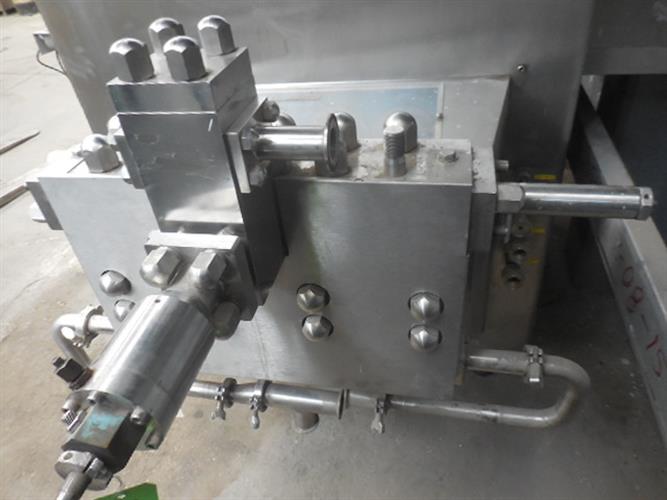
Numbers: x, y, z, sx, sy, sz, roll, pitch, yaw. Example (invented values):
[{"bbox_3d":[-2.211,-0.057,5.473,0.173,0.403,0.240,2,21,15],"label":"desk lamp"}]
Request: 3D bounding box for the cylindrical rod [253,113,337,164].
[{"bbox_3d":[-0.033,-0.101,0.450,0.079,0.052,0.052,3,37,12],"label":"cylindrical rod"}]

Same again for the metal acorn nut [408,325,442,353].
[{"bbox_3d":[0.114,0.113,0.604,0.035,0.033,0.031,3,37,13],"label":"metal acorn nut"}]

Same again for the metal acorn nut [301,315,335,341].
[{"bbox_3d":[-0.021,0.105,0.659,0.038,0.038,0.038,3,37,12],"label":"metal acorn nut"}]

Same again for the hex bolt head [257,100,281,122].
[{"bbox_3d":[-0.078,-0.170,0.591,0.024,0.026,0.026,3,37,13],"label":"hex bolt head"}]

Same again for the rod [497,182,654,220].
[{"bbox_3d":[0.264,-0.053,0.530,0.158,0.034,0.034,3,37,12],"label":"rod"}]

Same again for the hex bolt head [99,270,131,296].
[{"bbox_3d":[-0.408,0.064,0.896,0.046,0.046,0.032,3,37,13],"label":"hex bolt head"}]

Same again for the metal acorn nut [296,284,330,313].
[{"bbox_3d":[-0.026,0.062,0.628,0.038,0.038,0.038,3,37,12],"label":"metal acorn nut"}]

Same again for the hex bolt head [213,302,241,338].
[{"bbox_3d":[-0.144,0.092,0.628,0.035,0.035,0.045,3,37,13],"label":"hex bolt head"}]

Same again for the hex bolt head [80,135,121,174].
[{"bbox_3d":[-0.296,-0.123,0.603,0.038,0.041,0.038,3,37,12],"label":"hex bolt head"}]

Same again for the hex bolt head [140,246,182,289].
[{"bbox_3d":[-0.215,0.026,0.596,0.036,0.036,0.045,3,37,13],"label":"hex bolt head"}]

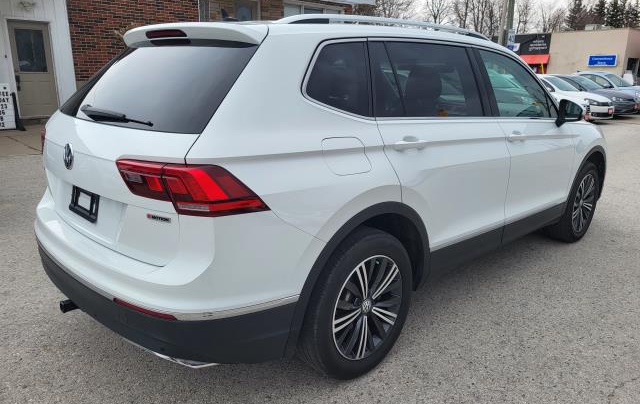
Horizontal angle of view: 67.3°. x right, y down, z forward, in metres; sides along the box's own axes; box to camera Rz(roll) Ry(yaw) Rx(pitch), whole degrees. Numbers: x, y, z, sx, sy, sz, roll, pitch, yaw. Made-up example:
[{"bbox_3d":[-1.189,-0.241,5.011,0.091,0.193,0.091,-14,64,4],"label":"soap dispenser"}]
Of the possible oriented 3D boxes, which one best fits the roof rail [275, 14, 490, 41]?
[{"bbox_3d":[0.479,-0.905,2.512,1.840,0.090,0.060,-13,20,-42],"label":"roof rail"}]

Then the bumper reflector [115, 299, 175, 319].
[{"bbox_3d":[-0.627,0.388,1.723,0.270,0.036,0.040,6,16,19],"label":"bumper reflector"}]

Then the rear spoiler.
[{"bbox_3d":[-0.620,-0.795,2.293,0.270,0.130,1.210,-13,20,-42],"label":"rear spoiler"}]

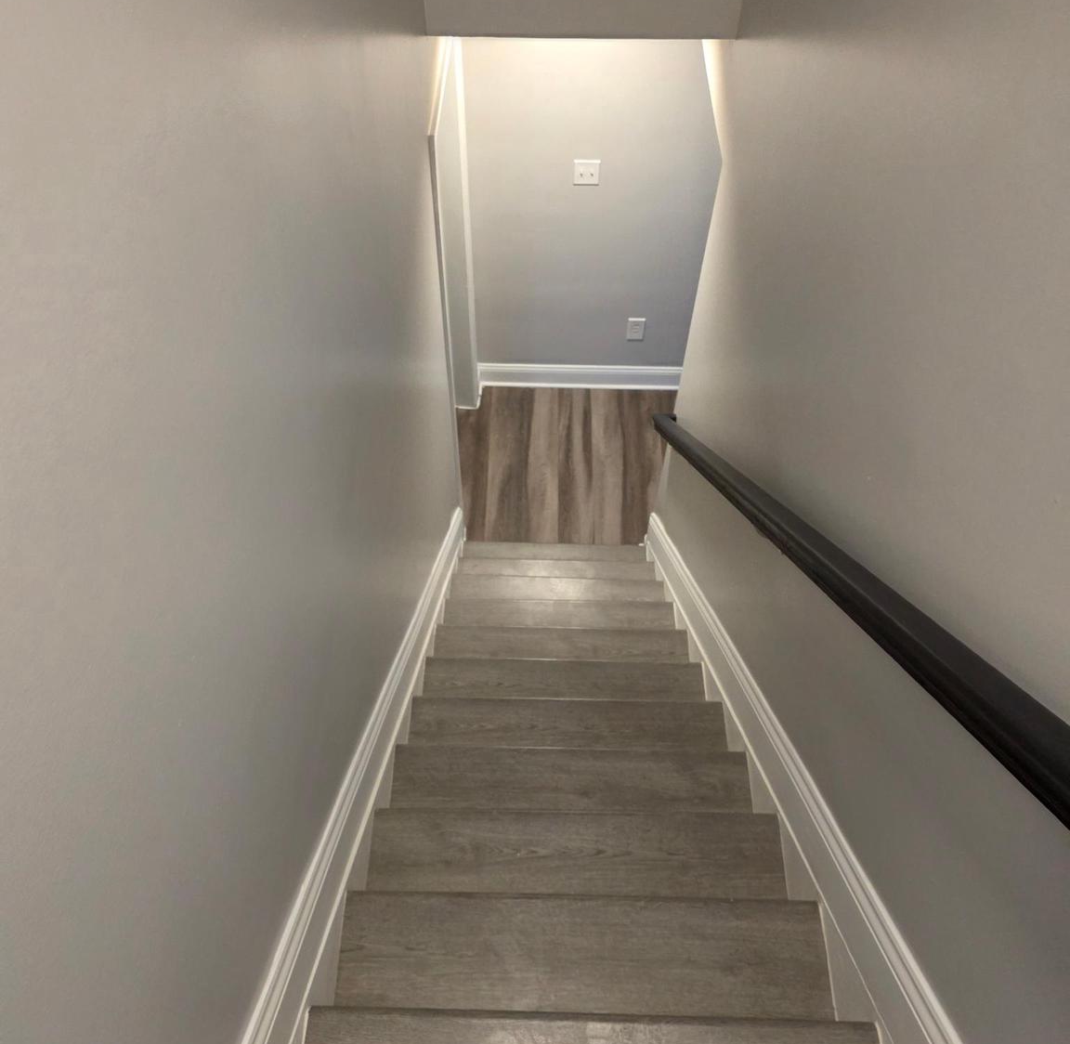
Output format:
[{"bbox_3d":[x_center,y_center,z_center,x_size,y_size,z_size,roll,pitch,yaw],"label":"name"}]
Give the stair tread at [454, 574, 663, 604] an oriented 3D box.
[{"bbox_3d":[0.089,0.333,3.661,0.842,0.035,0.240,1,56,0],"label":"stair tread"}]

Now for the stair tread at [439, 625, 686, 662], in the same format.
[{"bbox_3d":[0.087,0.460,3.083,0.842,0.035,0.240,1,56,0],"label":"stair tread"}]

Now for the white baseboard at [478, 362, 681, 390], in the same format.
[{"bbox_3d":[0.244,-0.773,5.037,1.073,0.165,0.020,1,56,0],"label":"white baseboard"}]

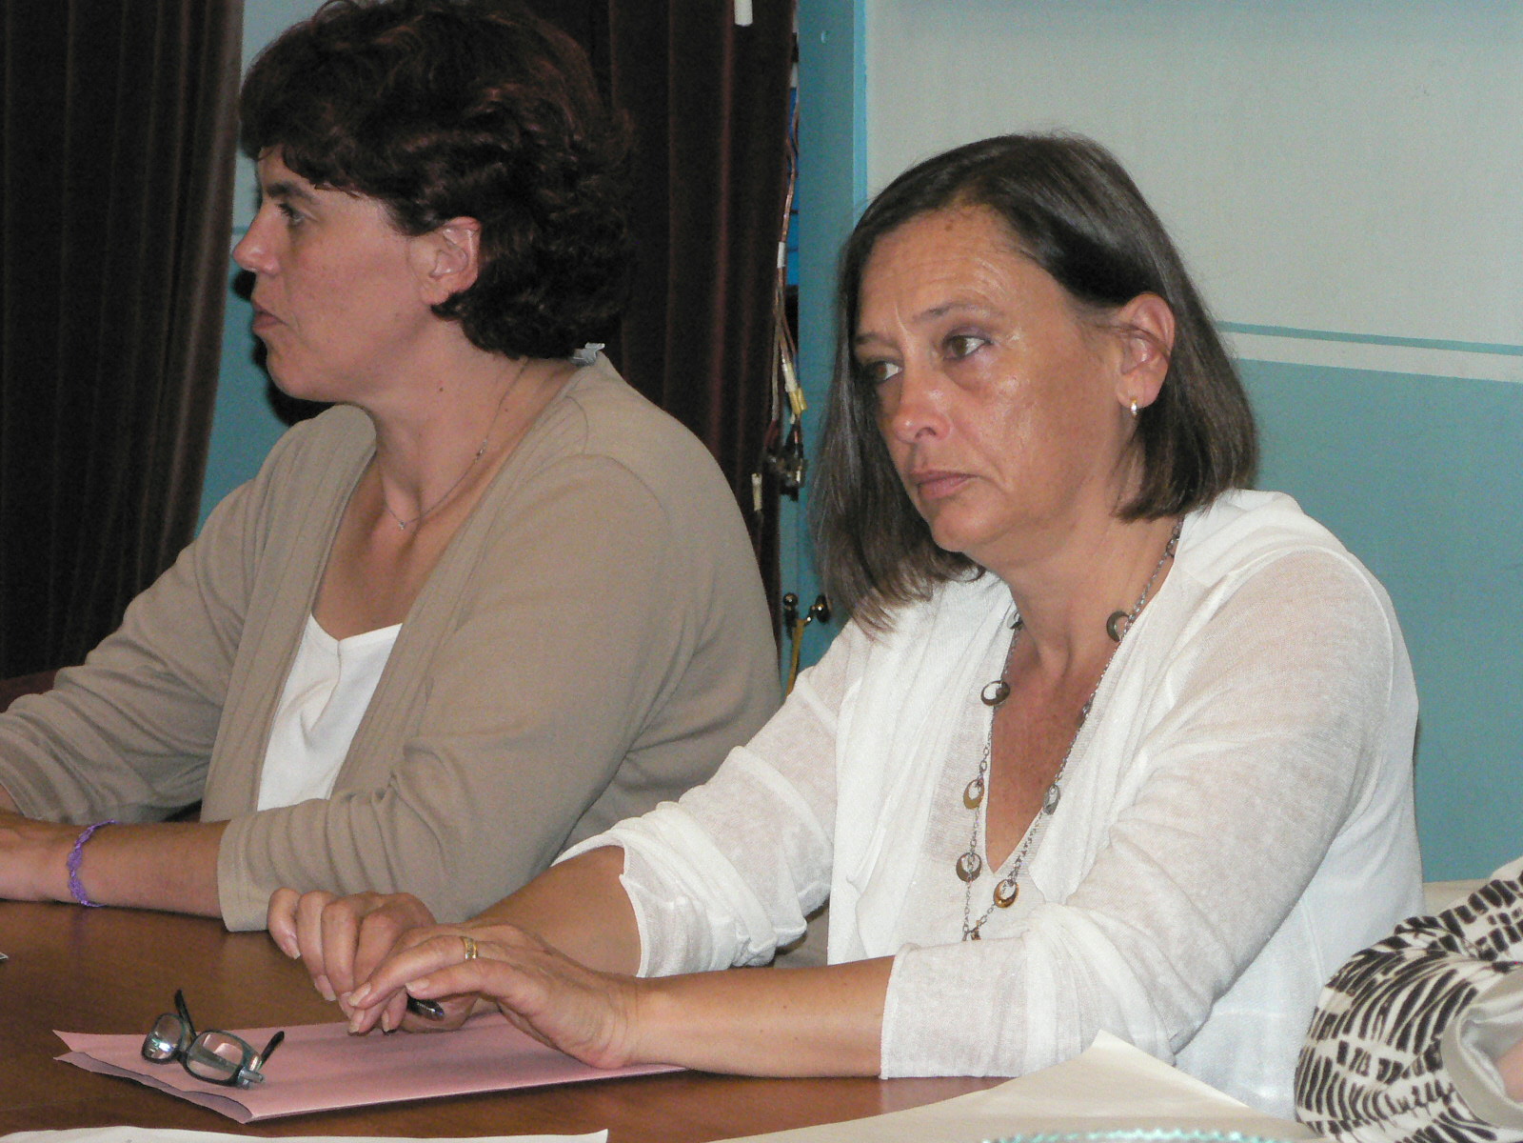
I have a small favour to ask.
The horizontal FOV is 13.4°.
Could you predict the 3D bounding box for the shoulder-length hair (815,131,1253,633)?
[{"bbox_3d":[0.152,-0.104,3.580,0.220,0.270,0.230,-4,4,44],"label":"shoulder-length hair"}]

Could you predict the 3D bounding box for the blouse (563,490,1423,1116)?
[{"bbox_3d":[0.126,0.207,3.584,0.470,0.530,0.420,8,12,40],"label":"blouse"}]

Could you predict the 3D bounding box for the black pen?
[{"bbox_3d":[-0.201,0.226,3.486,0.011,0.011,0.138,-5,10,-28],"label":"black pen"}]

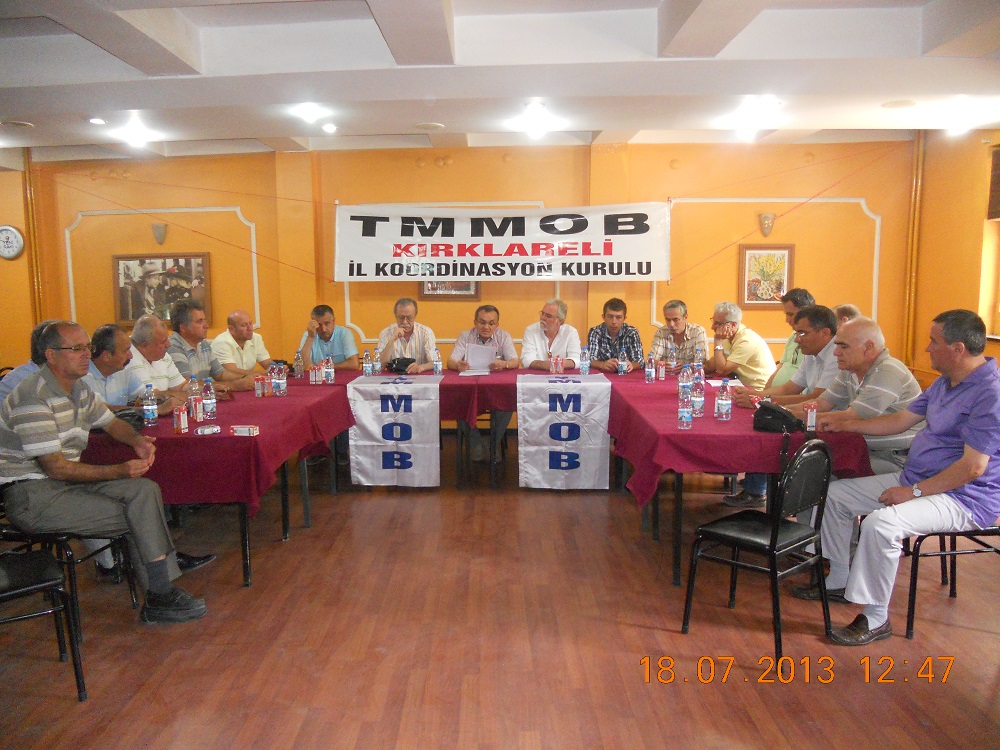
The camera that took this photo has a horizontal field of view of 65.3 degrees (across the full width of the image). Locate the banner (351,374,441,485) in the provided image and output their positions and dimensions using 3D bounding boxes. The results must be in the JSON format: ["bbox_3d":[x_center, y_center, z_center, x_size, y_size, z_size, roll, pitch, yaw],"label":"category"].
[{"bbox_3d":[-0.771,0.412,5.916,0.677,0.758,0.505,0,7,1],"label":"banner"}]

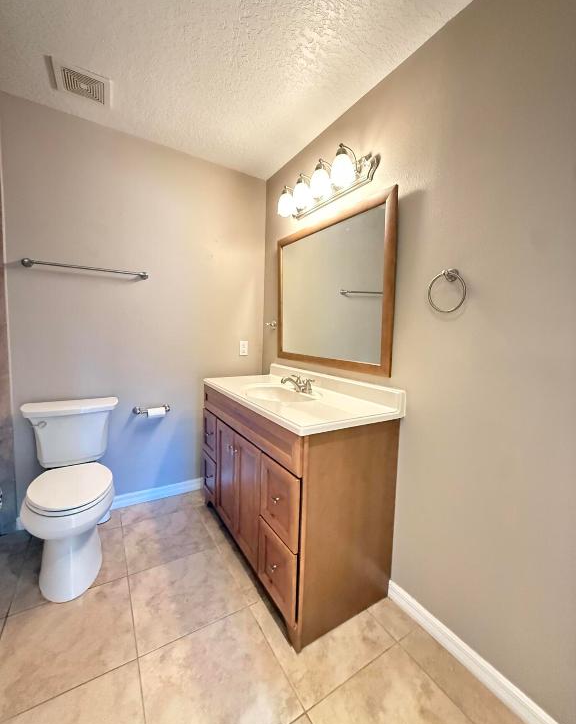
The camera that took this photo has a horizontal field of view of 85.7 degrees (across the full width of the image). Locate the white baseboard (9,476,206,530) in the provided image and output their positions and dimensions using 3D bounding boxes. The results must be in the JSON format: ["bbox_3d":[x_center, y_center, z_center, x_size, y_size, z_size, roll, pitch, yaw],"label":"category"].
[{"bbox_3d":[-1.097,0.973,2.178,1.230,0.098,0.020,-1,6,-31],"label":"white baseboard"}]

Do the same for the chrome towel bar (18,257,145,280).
[{"bbox_3d":[-1.213,-0.561,1.904,0.650,0.055,0.077,-1,6,-31],"label":"chrome towel bar"}]

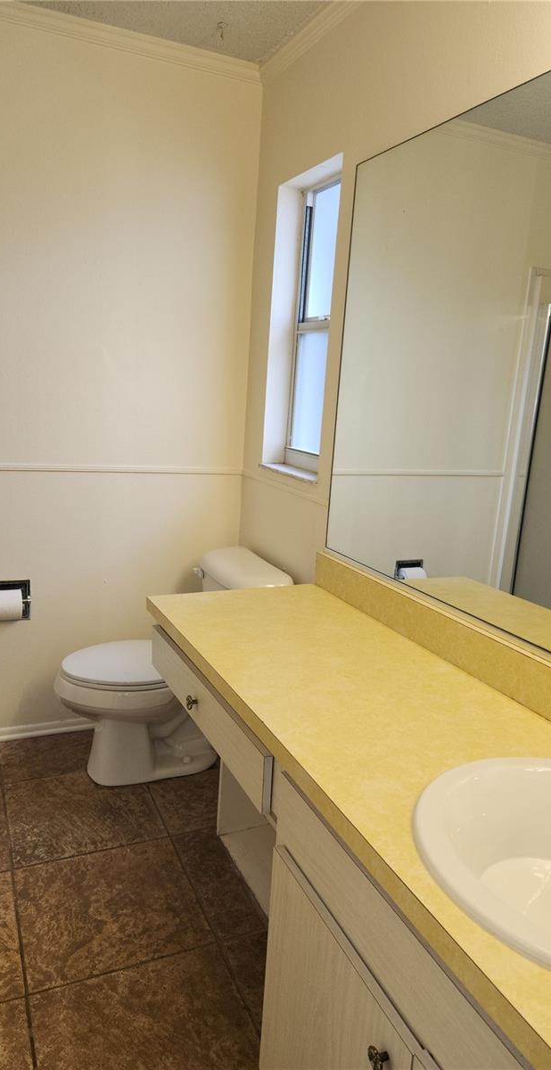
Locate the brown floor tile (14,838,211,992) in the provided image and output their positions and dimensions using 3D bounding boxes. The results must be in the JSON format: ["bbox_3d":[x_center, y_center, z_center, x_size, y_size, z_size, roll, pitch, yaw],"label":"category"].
[{"bbox_3d":[-0.435,0.971,1.863,0.444,0.010,0.444,-2,12,-24],"label":"brown floor tile"}]

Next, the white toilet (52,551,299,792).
[{"bbox_3d":[-0.400,0.465,2.530,0.755,0.725,0.475,-2,12,-24],"label":"white toilet"}]

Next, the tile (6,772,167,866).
[{"bbox_3d":[-0.617,0.880,2.265,0.444,0.010,0.444,-2,12,-24],"label":"tile"}]

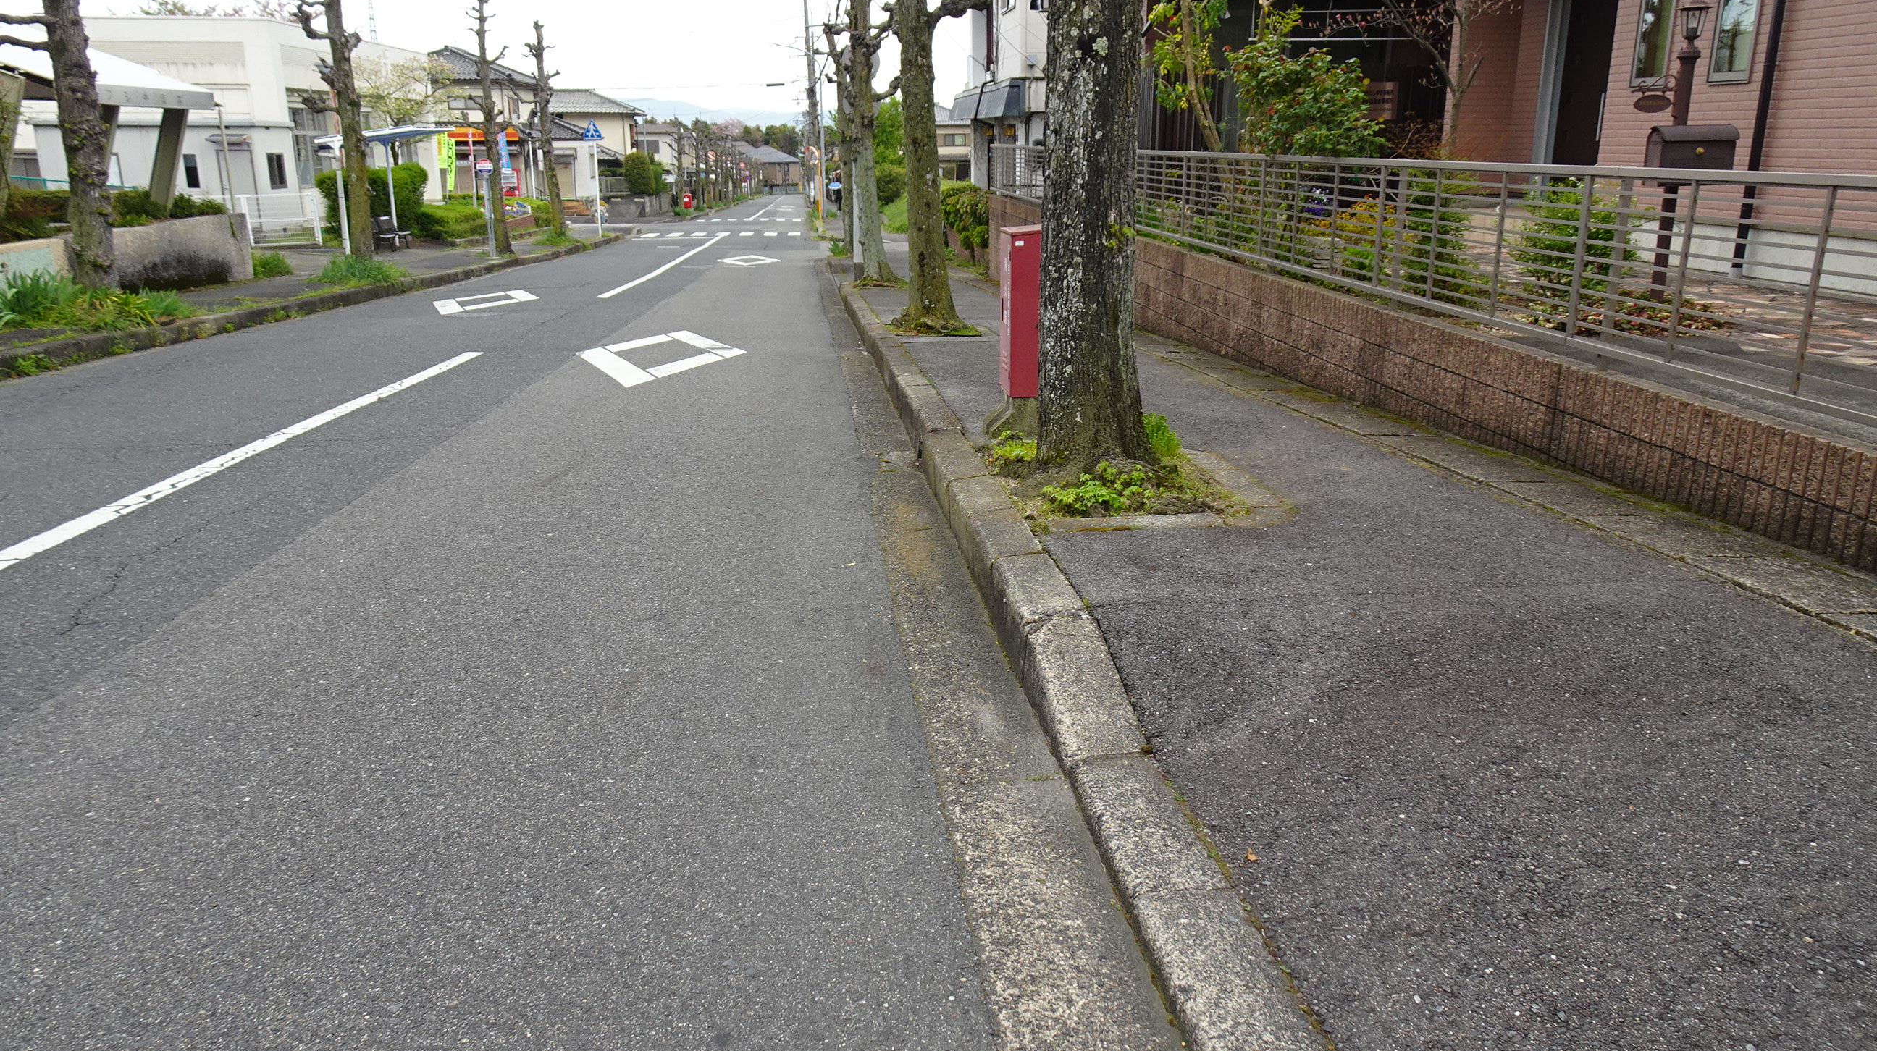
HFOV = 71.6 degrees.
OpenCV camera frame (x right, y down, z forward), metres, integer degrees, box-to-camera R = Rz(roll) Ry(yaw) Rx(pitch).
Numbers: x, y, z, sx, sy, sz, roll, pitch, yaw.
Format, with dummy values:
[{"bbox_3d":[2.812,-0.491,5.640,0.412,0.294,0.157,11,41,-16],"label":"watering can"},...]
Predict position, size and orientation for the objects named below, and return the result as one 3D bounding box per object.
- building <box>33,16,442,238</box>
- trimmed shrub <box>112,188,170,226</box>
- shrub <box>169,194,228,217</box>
[{"bbox_3d":[-22.300,-12.636,41.222,7.400,5.519,17.234,-2,16,-6],"label":"building"},{"bbox_3d":[-12.209,-4.877,19.900,0.700,0.600,0.850,-2,16,-6],"label":"trimmed shrub"},{"bbox_3d":[-12.651,-5.478,22.300,0.700,0.440,0.850,-2,16,-6],"label":"shrub"}]

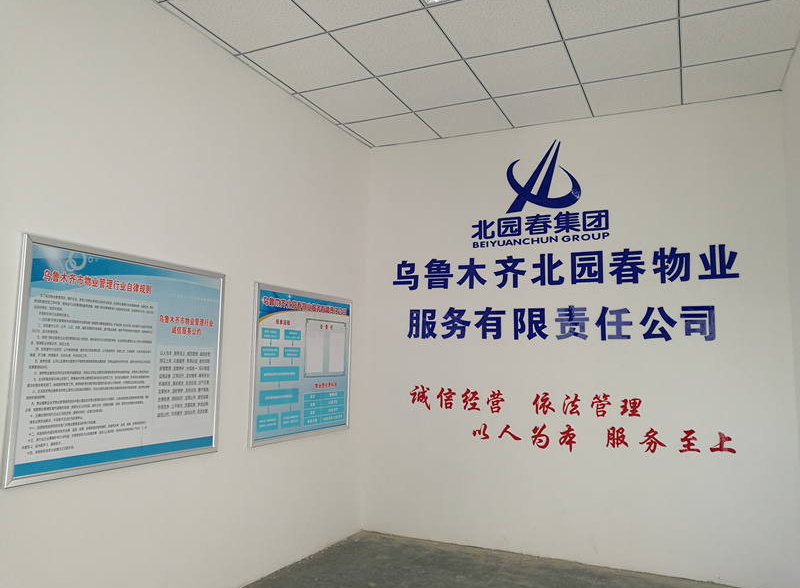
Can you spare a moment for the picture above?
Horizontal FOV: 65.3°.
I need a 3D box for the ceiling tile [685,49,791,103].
[{"bbox_3d":[2.123,-1.370,3.973,0.593,0.020,0.585,-2,-7,25],"label":"ceiling tile"}]

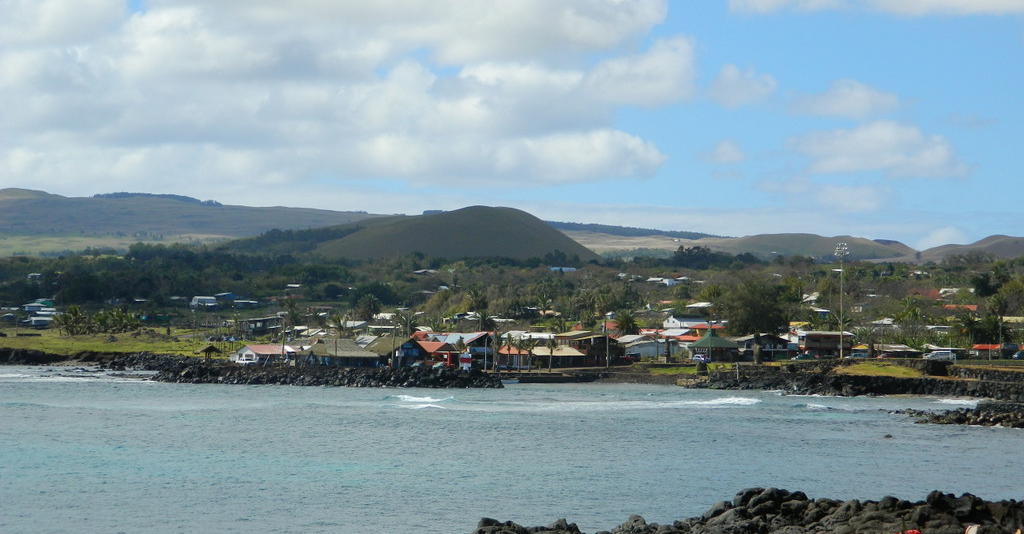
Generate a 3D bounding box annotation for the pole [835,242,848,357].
[{"bbox_3d":[57.020,5.620,430.000,2.300,20.100,1.300,1,-2,-18],"label":"pole"}]

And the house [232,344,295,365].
[{"bbox_3d":[-51.900,18.310,520.000,11.500,4.500,6.600,2,-3,-40],"label":"house"}]

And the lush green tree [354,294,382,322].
[{"bbox_3d":[-39.270,11.490,680.000,7.700,8.500,7.700,0,-2,0],"label":"lush green tree"}]

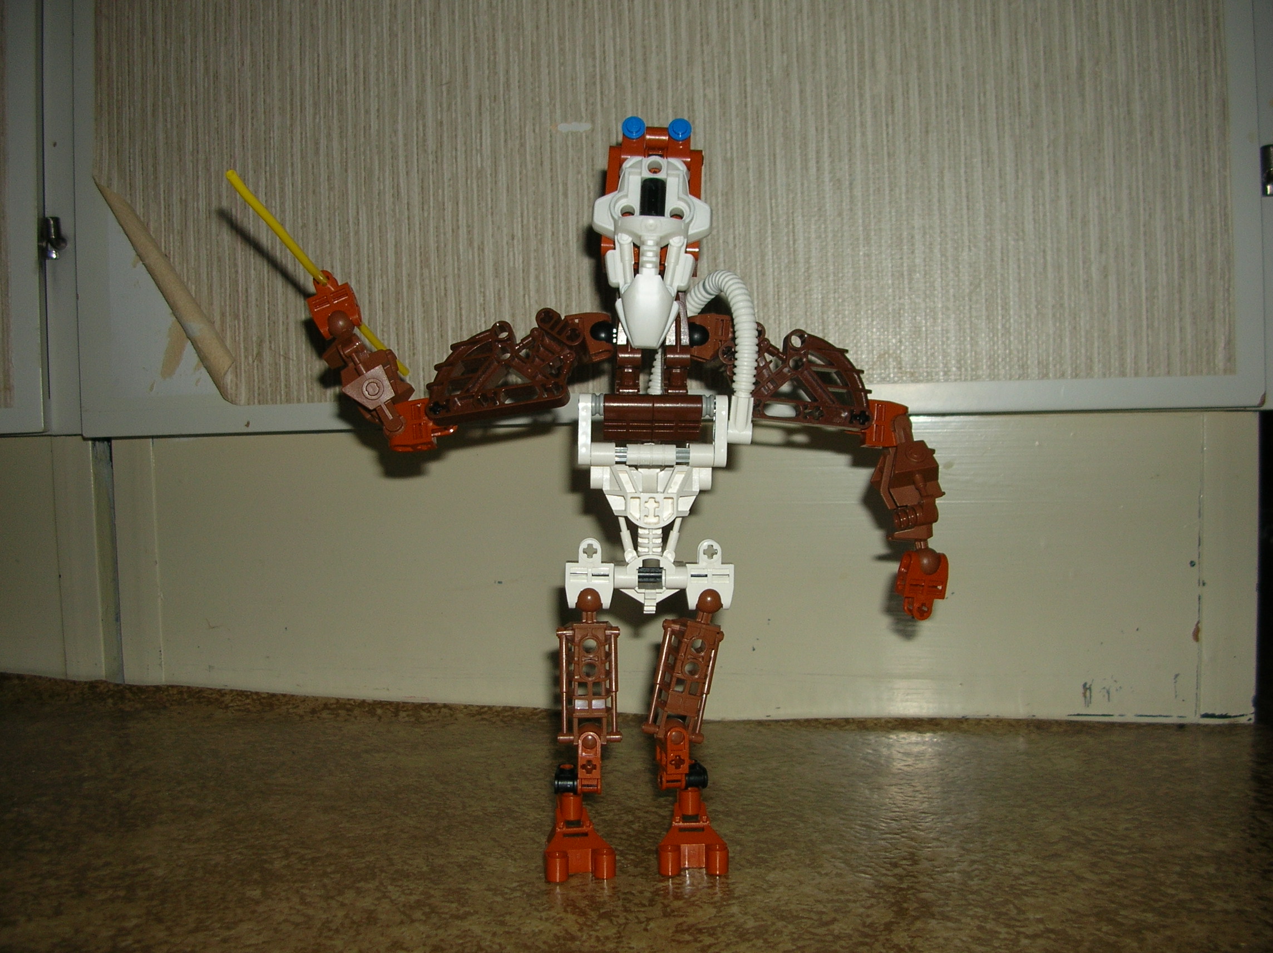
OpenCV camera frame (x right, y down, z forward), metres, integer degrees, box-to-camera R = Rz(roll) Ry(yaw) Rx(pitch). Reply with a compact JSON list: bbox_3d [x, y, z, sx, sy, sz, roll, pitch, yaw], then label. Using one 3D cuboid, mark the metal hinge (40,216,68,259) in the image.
[{"bbox_3d":[-0.322,-0.132,0.710,0.011,0.023,0.009,-1,3,10],"label":"metal hinge"}]

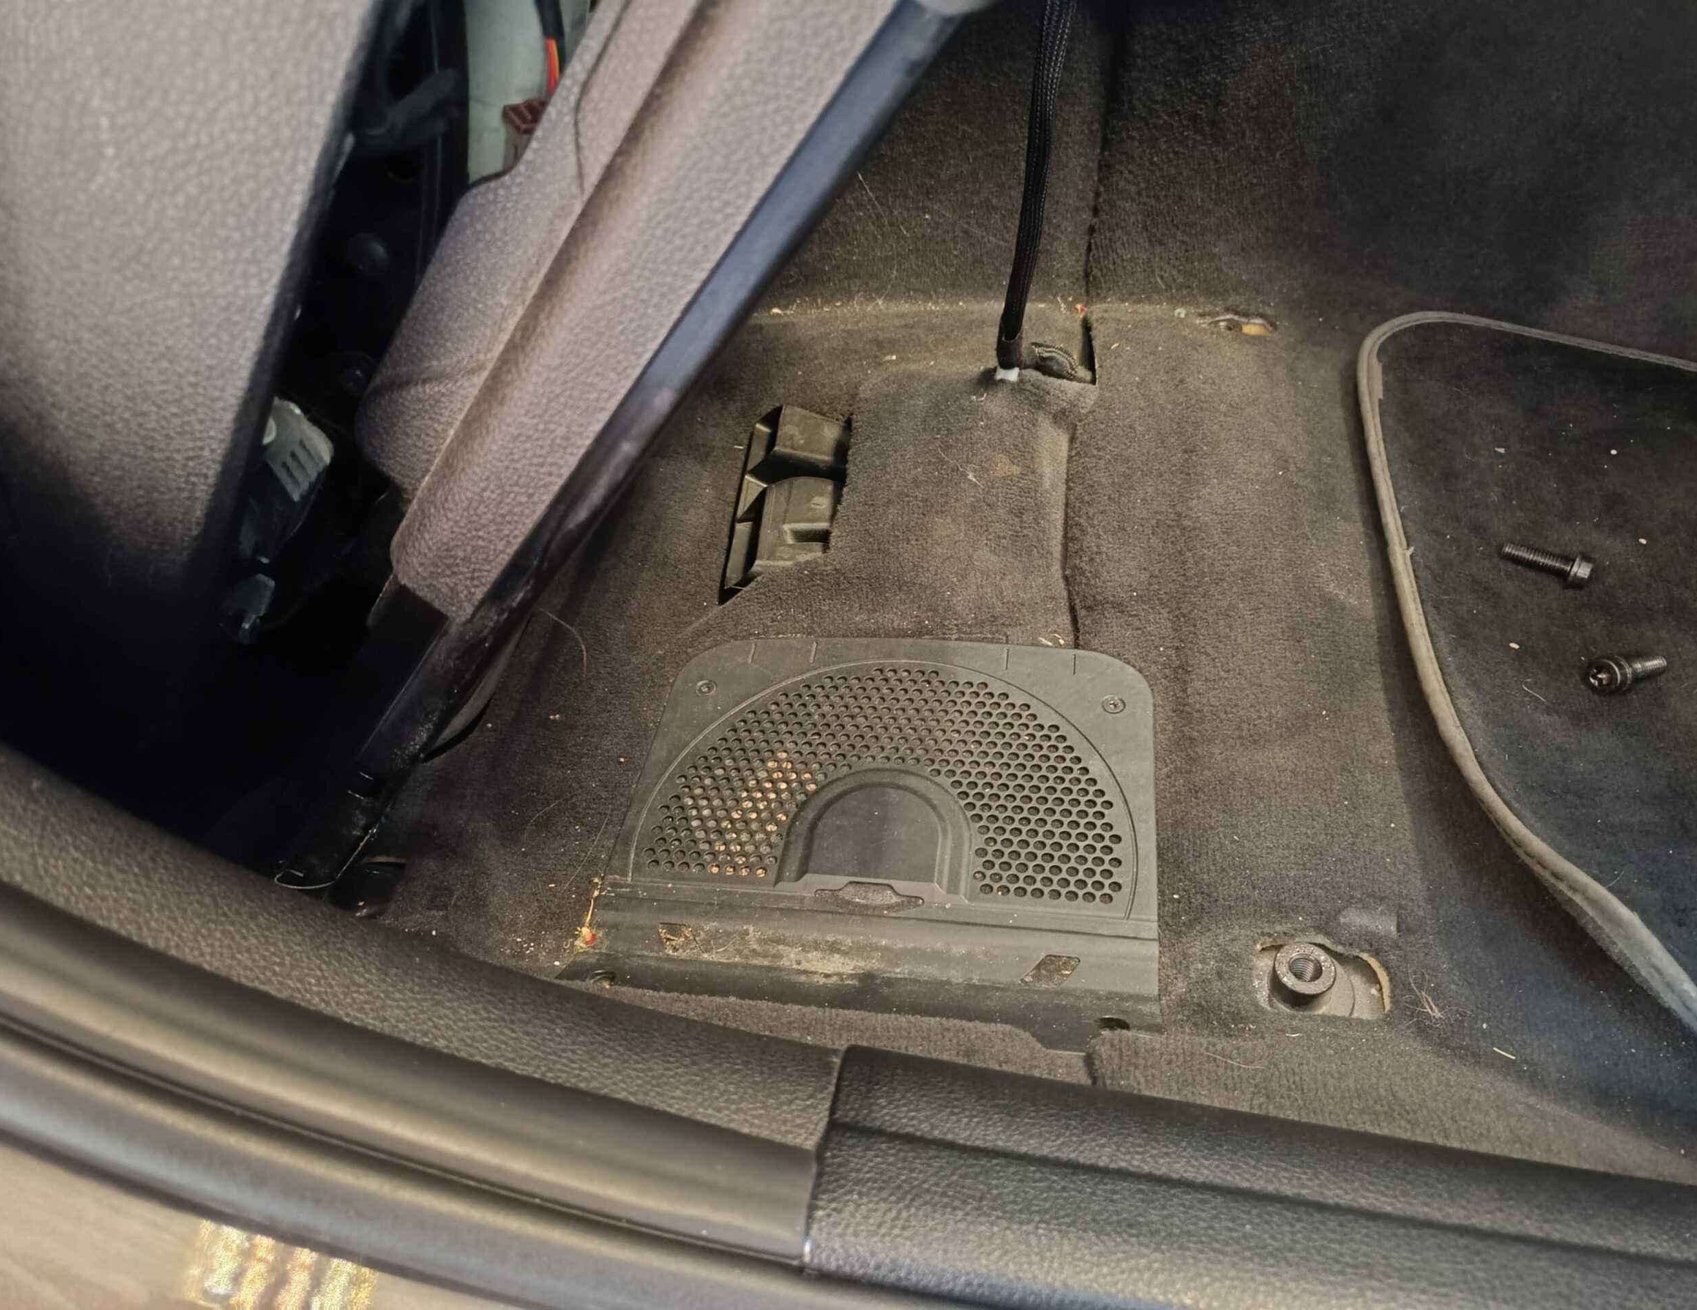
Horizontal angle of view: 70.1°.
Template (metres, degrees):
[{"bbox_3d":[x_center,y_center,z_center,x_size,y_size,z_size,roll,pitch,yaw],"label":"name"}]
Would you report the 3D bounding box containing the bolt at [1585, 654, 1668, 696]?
[{"bbox_3d":[0.336,0.008,0.519,0.034,0.018,0.018,-7,45,-15],"label":"bolt"}]

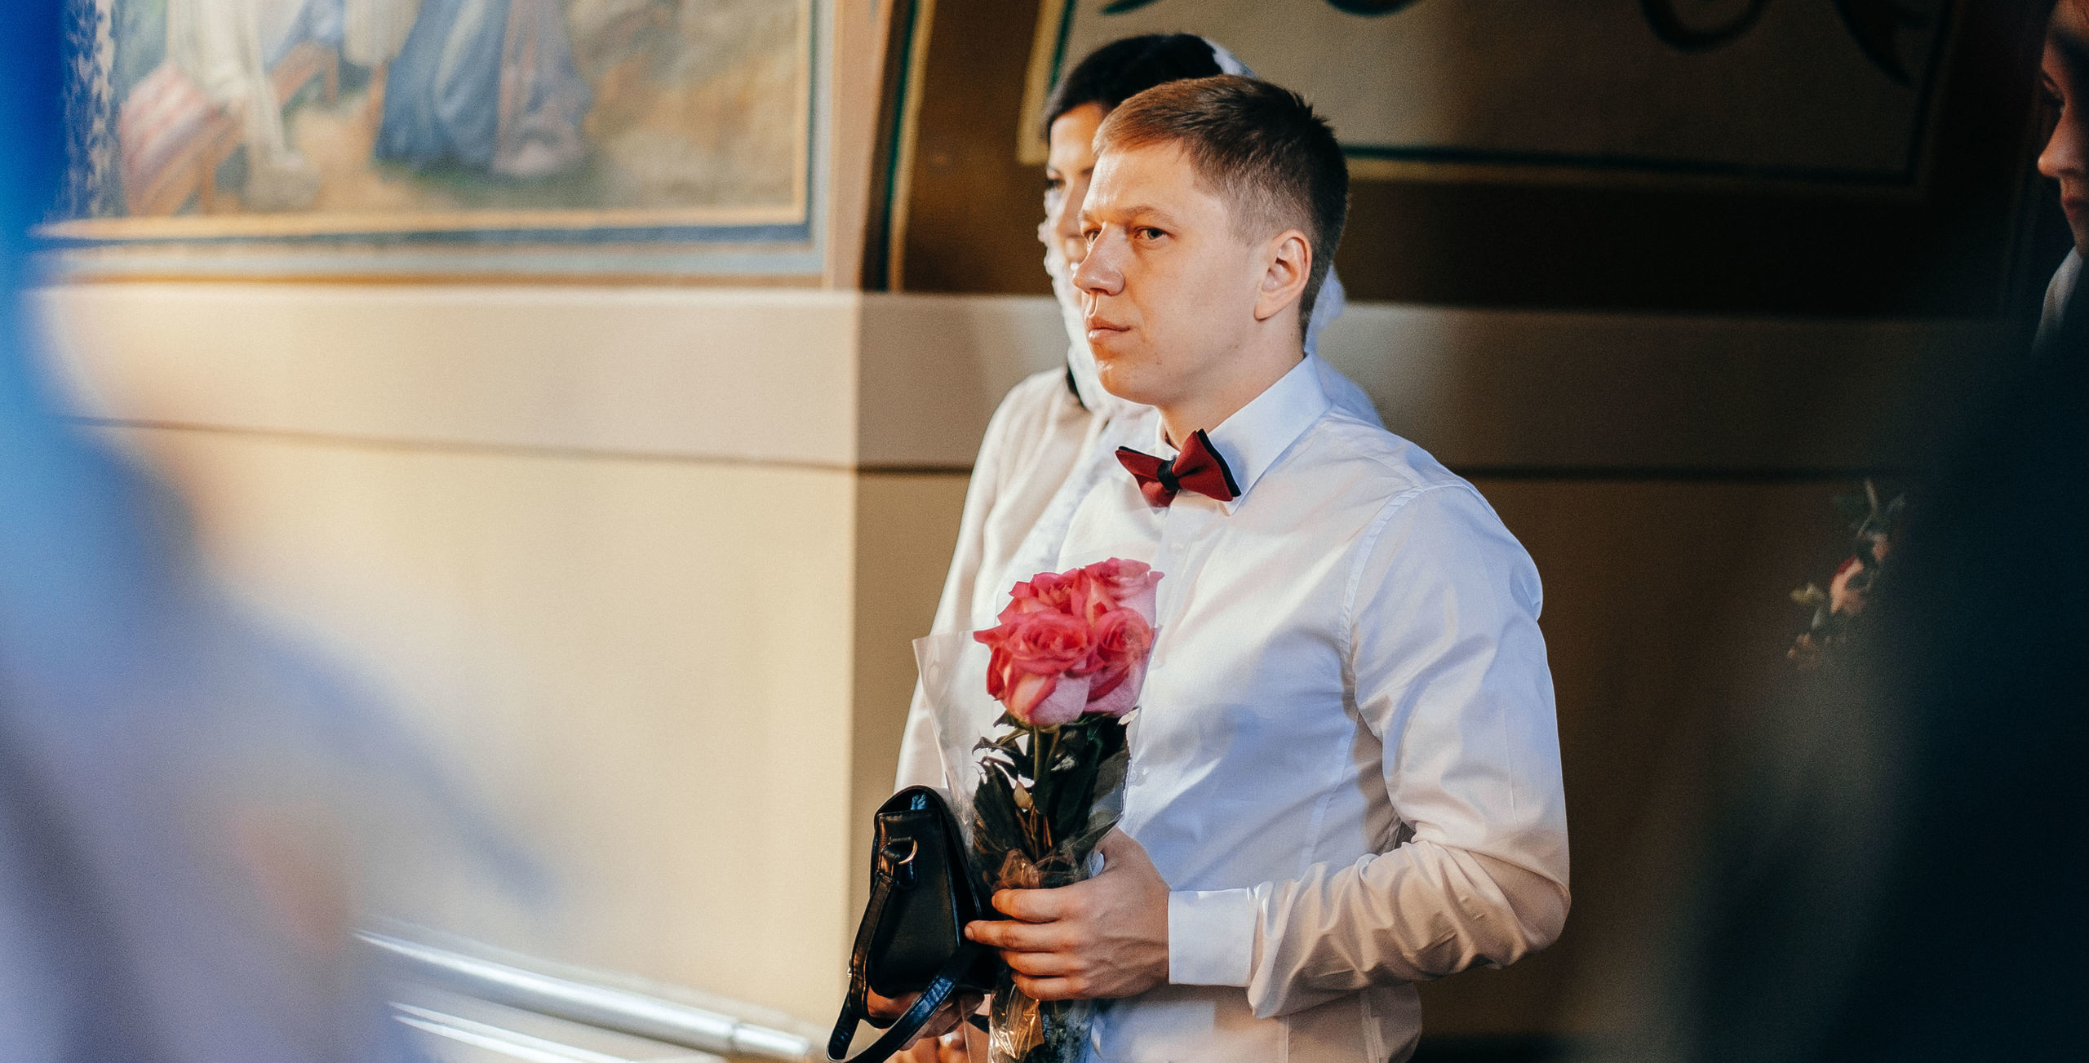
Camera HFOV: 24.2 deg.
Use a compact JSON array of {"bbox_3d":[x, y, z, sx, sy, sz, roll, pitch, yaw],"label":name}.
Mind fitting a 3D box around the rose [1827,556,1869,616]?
[{"bbox_3d":[0.571,0.039,3.450,0.042,0.046,0.042,3,3,37],"label":"rose"}]

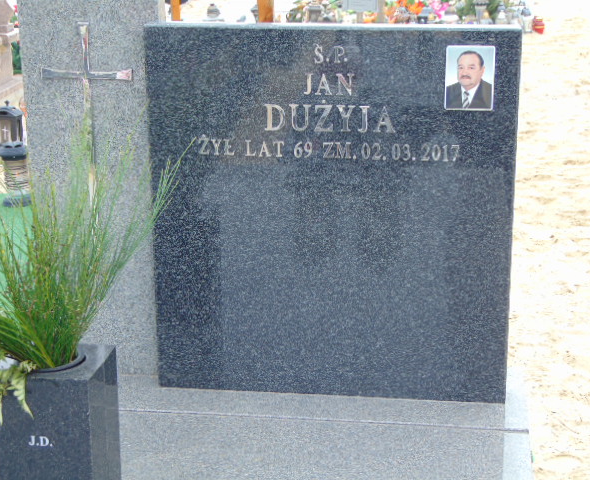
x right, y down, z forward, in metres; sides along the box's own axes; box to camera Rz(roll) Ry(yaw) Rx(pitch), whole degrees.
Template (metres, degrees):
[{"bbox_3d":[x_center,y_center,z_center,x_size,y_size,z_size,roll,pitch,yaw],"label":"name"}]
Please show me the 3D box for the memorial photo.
[{"bbox_3d":[0.328,-0.302,2.457,0.090,0.121,0.010,2,16,8],"label":"memorial photo"}]

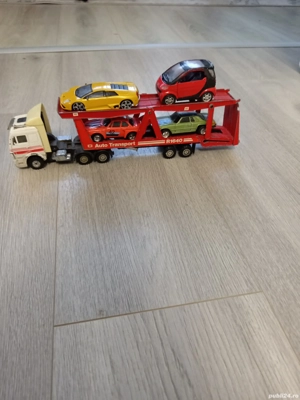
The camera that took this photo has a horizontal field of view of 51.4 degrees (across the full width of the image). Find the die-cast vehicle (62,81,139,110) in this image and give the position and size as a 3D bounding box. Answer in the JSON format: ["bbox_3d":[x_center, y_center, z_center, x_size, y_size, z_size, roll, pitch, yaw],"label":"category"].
[{"bbox_3d":[-0.067,-0.141,0.414,0.104,0.026,0.047,-6,42,-10],"label":"die-cast vehicle"}]

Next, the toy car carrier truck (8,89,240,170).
[{"bbox_3d":[-0.028,-0.107,0.455,0.332,0.089,0.046,-6,42,-10],"label":"toy car carrier truck"}]

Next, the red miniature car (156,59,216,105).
[{"bbox_3d":[0.045,-0.163,0.426,0.073,0.045,0.045,-6,42,-10],"label":"red miniature car"}]

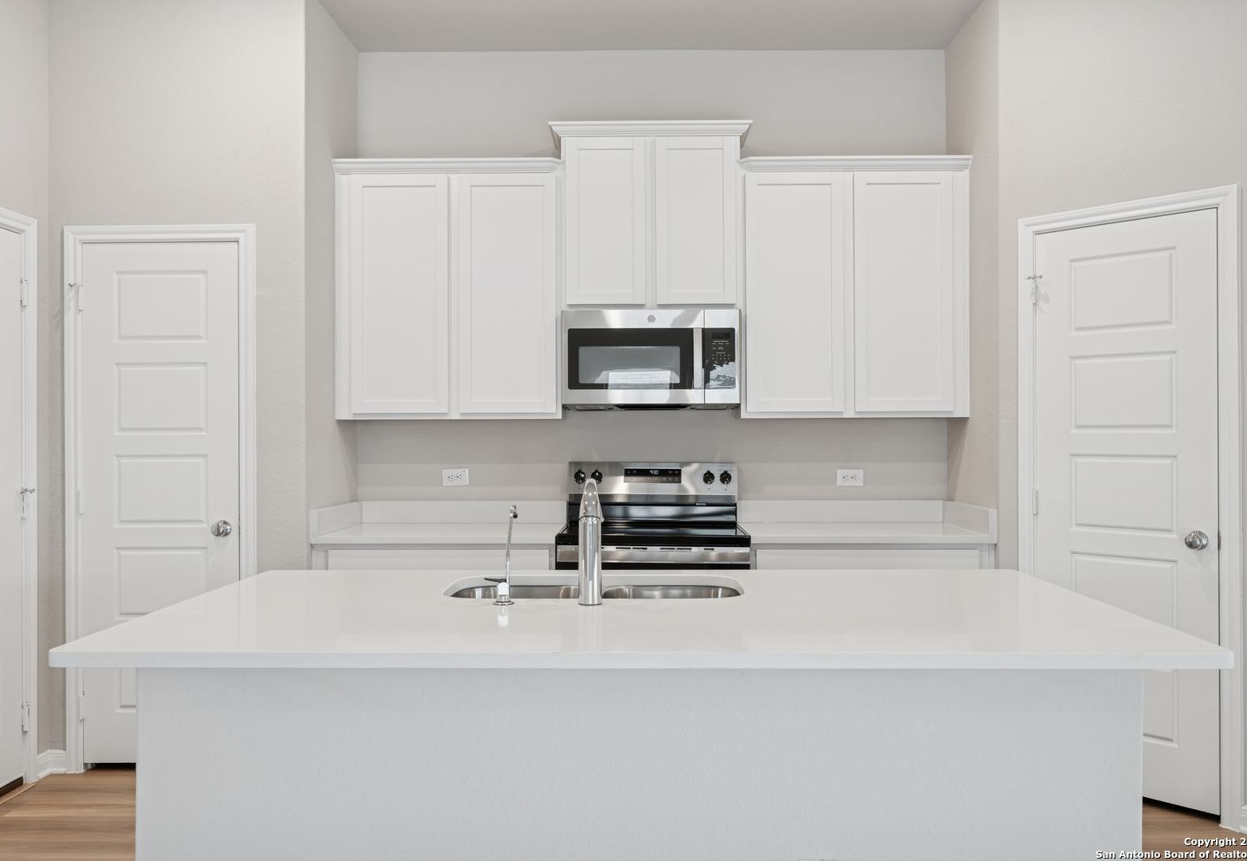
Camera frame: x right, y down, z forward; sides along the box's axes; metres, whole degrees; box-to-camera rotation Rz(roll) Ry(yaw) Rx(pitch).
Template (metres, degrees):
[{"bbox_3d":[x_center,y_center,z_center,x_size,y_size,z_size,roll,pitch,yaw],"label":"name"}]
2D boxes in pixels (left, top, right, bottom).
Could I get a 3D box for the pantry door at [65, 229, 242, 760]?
[{"bbox_3d":[-1.804,0.283,3.500,0.610,2.032,0.042,0,0,1],"label":"pantry door"}]

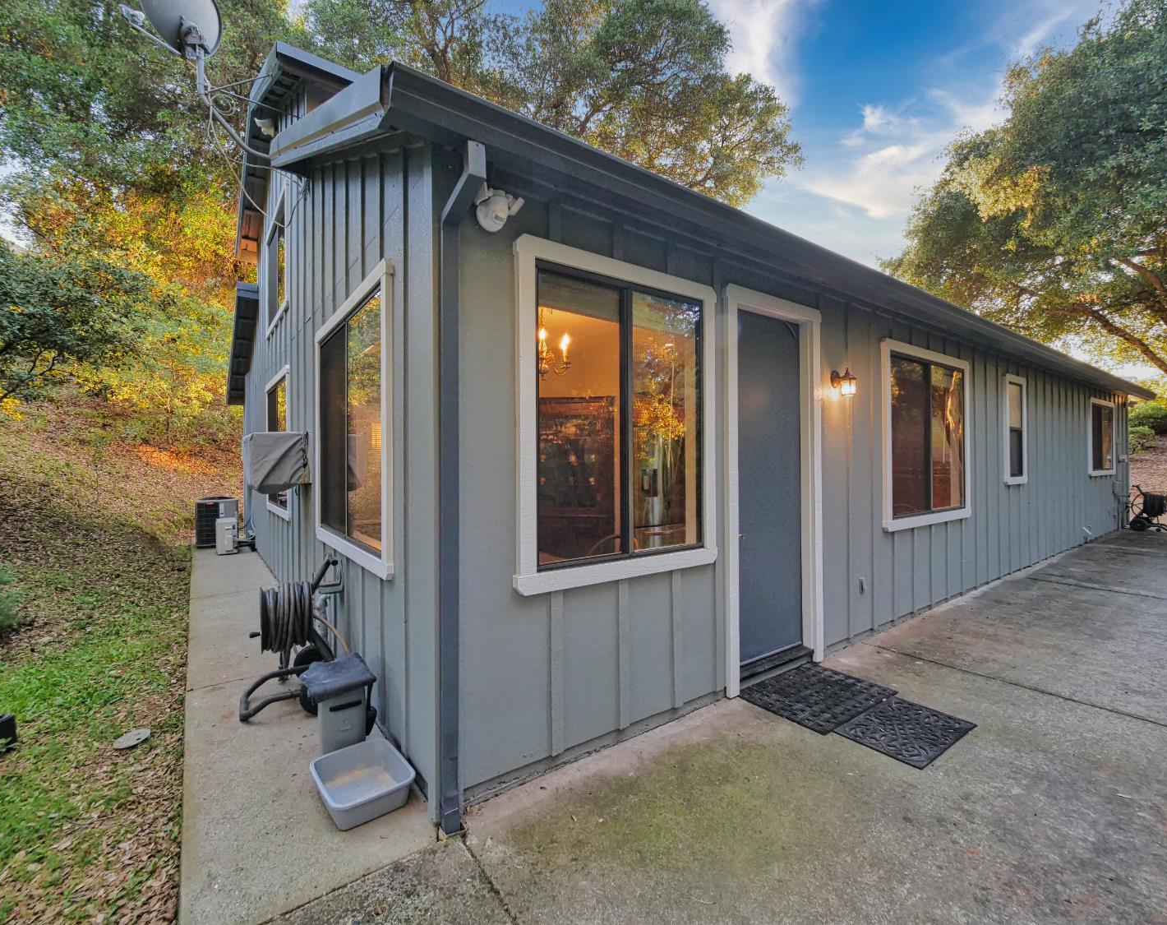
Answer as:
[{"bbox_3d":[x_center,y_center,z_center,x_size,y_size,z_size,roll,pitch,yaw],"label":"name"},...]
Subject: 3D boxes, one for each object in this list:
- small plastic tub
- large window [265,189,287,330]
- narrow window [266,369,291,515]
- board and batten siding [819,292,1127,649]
[{"bbox_3d":[-0.932,1.333,2.091,0.325,0.105,0.430,0,0,-40],"label":"small plastic tub"},{"bbox_3d":[-3.523,-2.194,5.717,0.100,1.242,1.891,0,0,-38],"label":"large window"},{"bbox_3d":[-3.549,-0.186,5.761,0.100,1.573,2.139,0,0,-38],"label":"narrow window"},{"bbox_3d":[6.330,0.009,6.829,11.431,2.663,0.090,0,0,-35],"label":"board and batten siding"}]

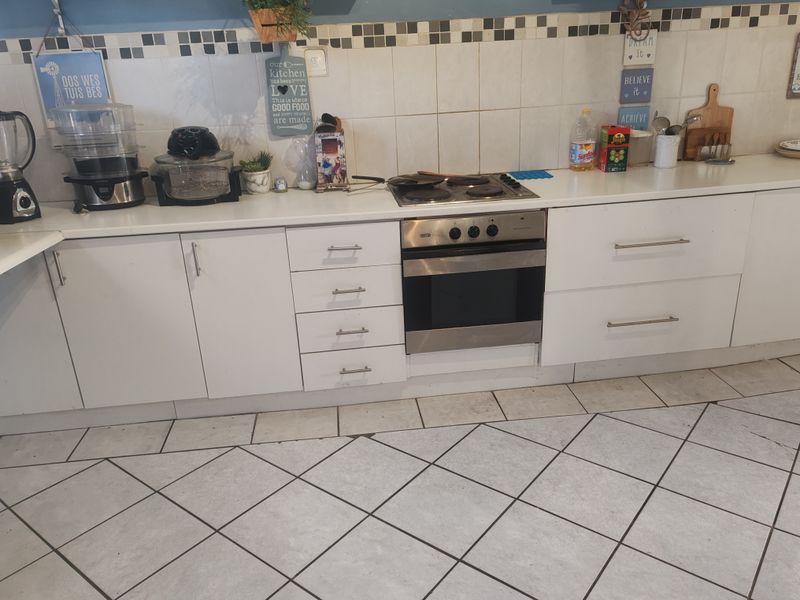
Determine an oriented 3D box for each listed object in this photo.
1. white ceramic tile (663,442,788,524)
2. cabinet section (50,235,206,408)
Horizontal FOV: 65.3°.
[{"bbox_3d":[1.152,0.640,2.214,0.350,0.012,0.350,13,25,37],"label":"white ceramic tile"},{"bbox_3d":[-1.116,0.010,2.767,0.511,0.721,0.550,-5,21,-5],"label":"cabinet section"}]

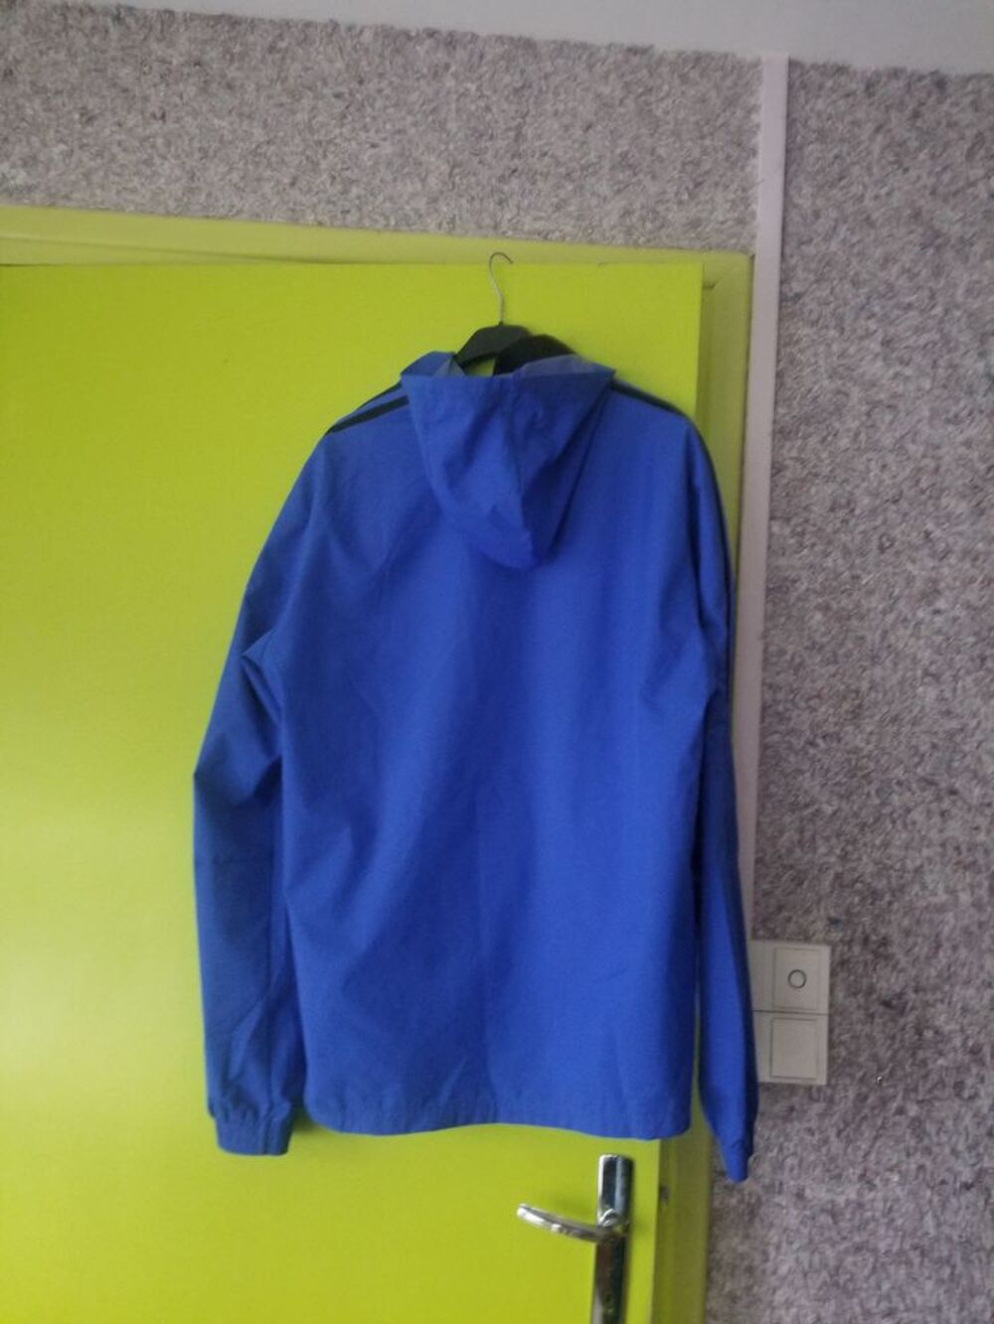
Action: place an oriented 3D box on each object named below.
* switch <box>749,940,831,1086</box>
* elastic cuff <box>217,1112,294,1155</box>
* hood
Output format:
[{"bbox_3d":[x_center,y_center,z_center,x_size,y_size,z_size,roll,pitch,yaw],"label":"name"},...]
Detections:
[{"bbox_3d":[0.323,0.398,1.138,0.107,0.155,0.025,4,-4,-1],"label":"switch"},{"bbox_3d":[-0.247,0.479,1.010,0.074,0.041,0.045,1,-4,8],"label":"elastic cuff"},{"bbox_3d":[0.011,-0.195,0.966,0.203,0.205,0.130,2,-4,8],"label":"hood"}]

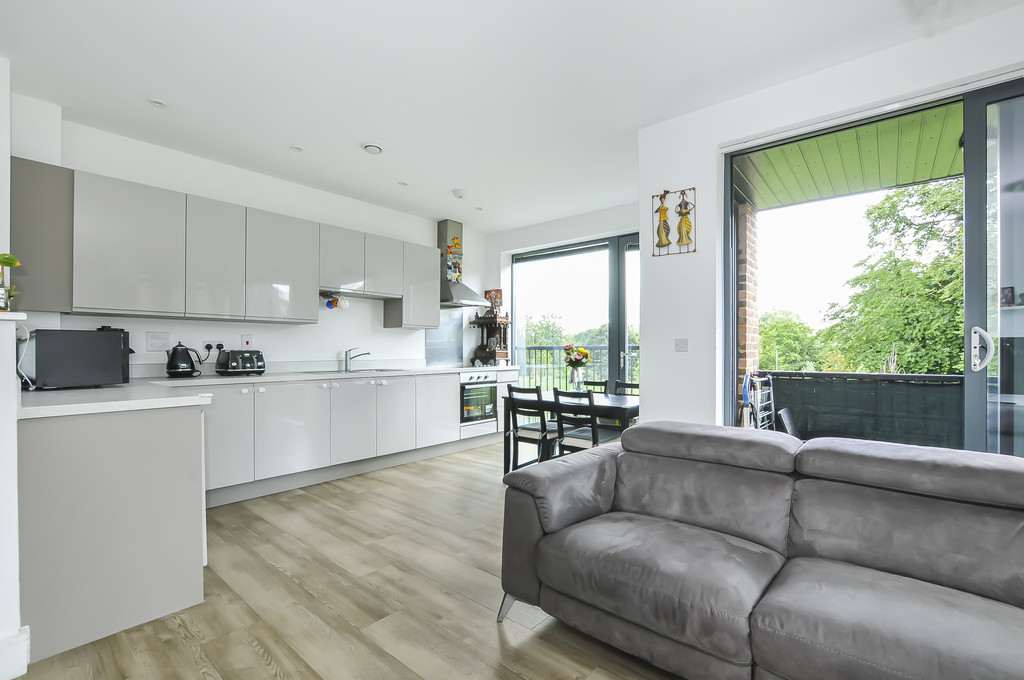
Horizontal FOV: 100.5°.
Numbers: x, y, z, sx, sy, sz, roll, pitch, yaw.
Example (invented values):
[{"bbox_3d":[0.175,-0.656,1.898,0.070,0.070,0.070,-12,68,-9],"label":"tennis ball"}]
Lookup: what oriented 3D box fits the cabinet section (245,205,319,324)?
[{"bbox_3d":[-2.106,-0.620,3.833,0.346,0.923,0.594,-1,-2,43],"label":"cabinet section"}]

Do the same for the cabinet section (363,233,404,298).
[{"bbox_3d":[-1.450,-0.762,4.544,0.346,0.607,0.446,-1,-2,43],"label":"cabinet section"}]

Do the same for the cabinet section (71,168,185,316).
[{"bbox_3d":[-2.779,-0.636,3.107,0.346,0.923,0.594,-1,-2,43],"label":"cabinet section"}]

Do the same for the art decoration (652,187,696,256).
[{"bbox_3d":[1.064,-0.777,2.820,0.305,0.425,0.025,0,-1,43],"label":"art decoration"}]

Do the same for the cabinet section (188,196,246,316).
[{"bbox_3d":[-2.443,-0.628,3.470,0.346,0.923,0.396,-1,-2,43],"label":"cabinet section"}]

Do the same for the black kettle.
[{"bbox_3d":[-2.466,0.155,3.206,0.170,0.265,0.220,0,-1,43],"label":"black kettle"}]

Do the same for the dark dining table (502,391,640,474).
[{"bbox_3d":[0.594,0.916,4.007,1.165,0.745,0.750,0,-1,29],"label":"dark dining table"}]

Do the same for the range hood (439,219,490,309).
[{"bbox_3d":[-0.639,-0.936,5.242,0.500,1.060,0.605,0,-1,43],"label":"range hood"}]

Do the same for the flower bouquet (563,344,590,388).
[{"bbox_3d":[0.646,0.292,4.255,0.250,0.460,0.240,0,-1,29],"label":"flower bouquet"}]

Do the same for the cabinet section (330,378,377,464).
[{"bbox_3d":[-1.649,0.737,4.104,0.554,0.752,0.446,-1,-2,43],"label":"cabinet section"}]

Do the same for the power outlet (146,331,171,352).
[{"bbox_3d":[-2.758,0.018,3.325,0.012,0.150,0.143,0,-1,43],"label":"power outlet"}]

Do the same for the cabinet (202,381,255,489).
[{"bbox_3d":[-2.344,0.708,3.279,0.580,0.740,0.483,0,-1,43],"label":"cabinet"}]

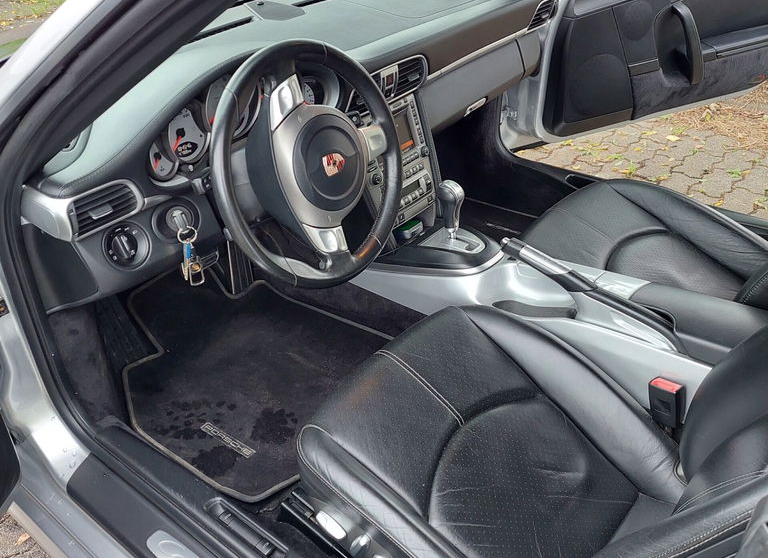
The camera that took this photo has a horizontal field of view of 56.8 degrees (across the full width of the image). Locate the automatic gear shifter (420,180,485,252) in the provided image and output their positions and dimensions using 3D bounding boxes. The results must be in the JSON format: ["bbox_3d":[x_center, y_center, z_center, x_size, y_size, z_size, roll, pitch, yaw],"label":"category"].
[{"bbox_3d":[0.146,-0.124,1.390,0.122,0.145,0.095,24,41,31],"label":"automatic gear shifter"}]

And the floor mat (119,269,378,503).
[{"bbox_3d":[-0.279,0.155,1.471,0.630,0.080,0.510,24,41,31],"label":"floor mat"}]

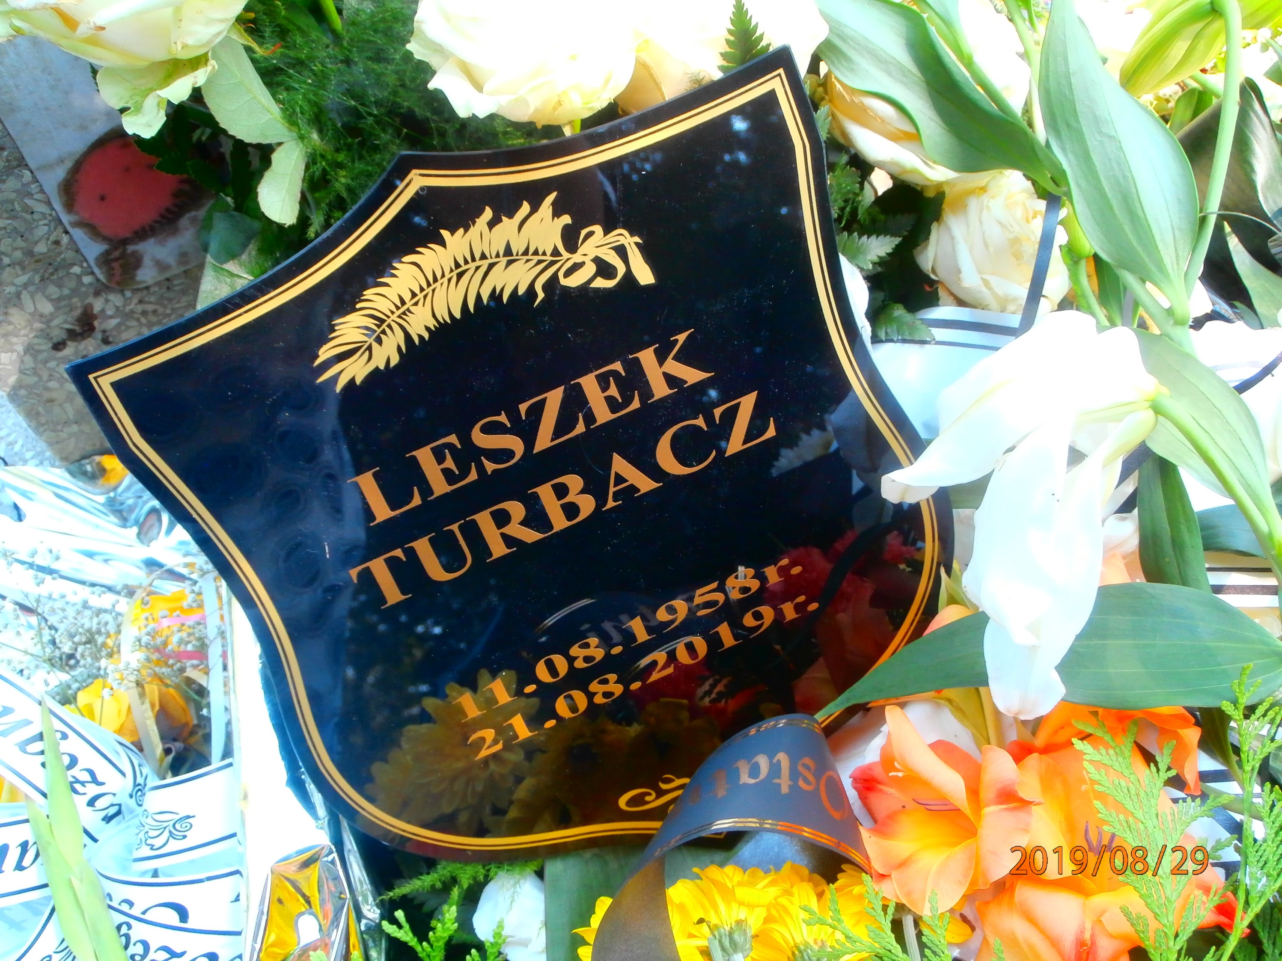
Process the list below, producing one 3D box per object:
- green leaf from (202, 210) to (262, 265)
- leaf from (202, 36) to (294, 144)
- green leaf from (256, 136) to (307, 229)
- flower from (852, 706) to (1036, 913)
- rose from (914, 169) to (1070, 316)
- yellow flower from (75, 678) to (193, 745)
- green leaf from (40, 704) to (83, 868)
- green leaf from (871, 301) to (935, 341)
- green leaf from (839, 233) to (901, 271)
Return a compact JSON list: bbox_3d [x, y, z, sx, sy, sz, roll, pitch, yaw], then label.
[{"bbox_3d":[-0.195,-0.116,0.670,0.024,0.008,0.027,19,90,7],"label":"green leaf"},{"bbox_3d":[-0.168,-0.166,0.600,0.030,0.012,0.055,-31,77,-26],"label":"leaf"},{"bbox_3d":[-0.156,-0.129,0.610,0.019,0.039,0.008,8,11,-10],"label":"green leaf"},{"bbox_3d":[0.121,0.131,0.560,0.066,0.060,0.070,22,86,40],"label":"flower"},{"bbox_3d":[0.160,-0.108,0.640,0.066,0.058,0.061,-18,83,-27],"label":"rose"},{"bbox_3d":[-0.252,0.116,0.700,0.055,0.050,0.040,-11,68,-11],"label":"yellow flower"},{"bbox_3d":[-0.231,0.122,0.560,0.016,0.010,0.068,-13,90,-15],"label":"green leaf"},{"bbox_3d":[0.117,-0.071,0.630,0.029,0.008,0.016,23,70,6],"label":"green leaf"},{"bbox_3d":[0.104,-0.104,0.640,0.030,0.007,0.016,-13,74,-11],"label":"green leaf"}]

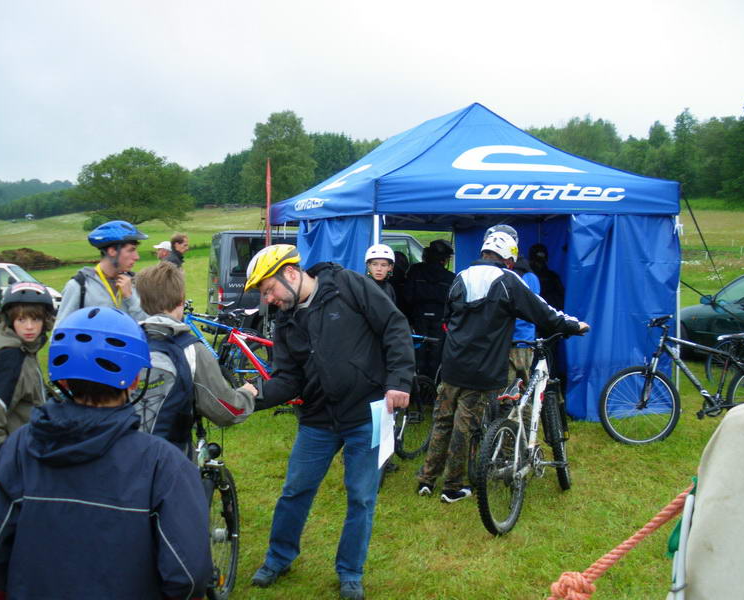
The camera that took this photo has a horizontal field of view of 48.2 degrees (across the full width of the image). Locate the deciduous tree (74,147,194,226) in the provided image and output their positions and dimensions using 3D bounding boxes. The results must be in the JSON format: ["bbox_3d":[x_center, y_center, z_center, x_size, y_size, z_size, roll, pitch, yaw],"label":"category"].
[{"bbox_3d":[-33.990,-16.367,119.074,17.308,11.077,16.442,-2,5,-16],"label":"deciduous tree"}]

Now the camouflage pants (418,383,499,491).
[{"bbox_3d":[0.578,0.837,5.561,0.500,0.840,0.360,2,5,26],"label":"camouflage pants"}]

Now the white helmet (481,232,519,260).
[{"bbox_3d":[0.837,-0.343,5.440,0.220,0.190,0.270,2,5,25],"label":"white helmet"}]

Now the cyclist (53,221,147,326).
[{"bbox_3d":[-1.393,0.505,4.401,0.450,1.802,0.550,3,5,35],"label":"cyclist"}]

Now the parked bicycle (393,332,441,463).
[{"bbox_3d":[0.136,0.775,5.957,0.600,1.020,1.700,1,5,18],"label":"parked bicycle"}]

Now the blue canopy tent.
[{"bbox_3d":[0.697,-0.643,10.434,3.020,3.130,6.000,-2,5,-15],"label":"blue canopy tent"}]

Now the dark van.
[{"bbox_3d":[-0.547,-0.369,15.863,4.800,1.920,1.900,-2,5,-18],"label":"dark van"}]

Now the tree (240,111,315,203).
[{"bbox_3d":[-17.991,-26.803,158.398,14.231,18.281,13.519,-1,4,-6],"label":"tree"}]

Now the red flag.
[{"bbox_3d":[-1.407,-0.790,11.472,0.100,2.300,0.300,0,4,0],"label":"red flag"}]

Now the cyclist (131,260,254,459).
[{"bbox_3d":[-0.849,0.633,3.789,0.550,1.631,0.580,3,6,40],"label":"cyclist"}]

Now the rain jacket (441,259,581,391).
[{"bbox_3d":[0.894,0.166,5.409,0.880,0.860,0.450,1,5,22],"label":"rain jacket"}]

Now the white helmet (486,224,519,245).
[{"bbox_3d":[0.966,-0.457,6.184,0.220,0.180,0.270,1,5,15],"label":"white helmet"}]

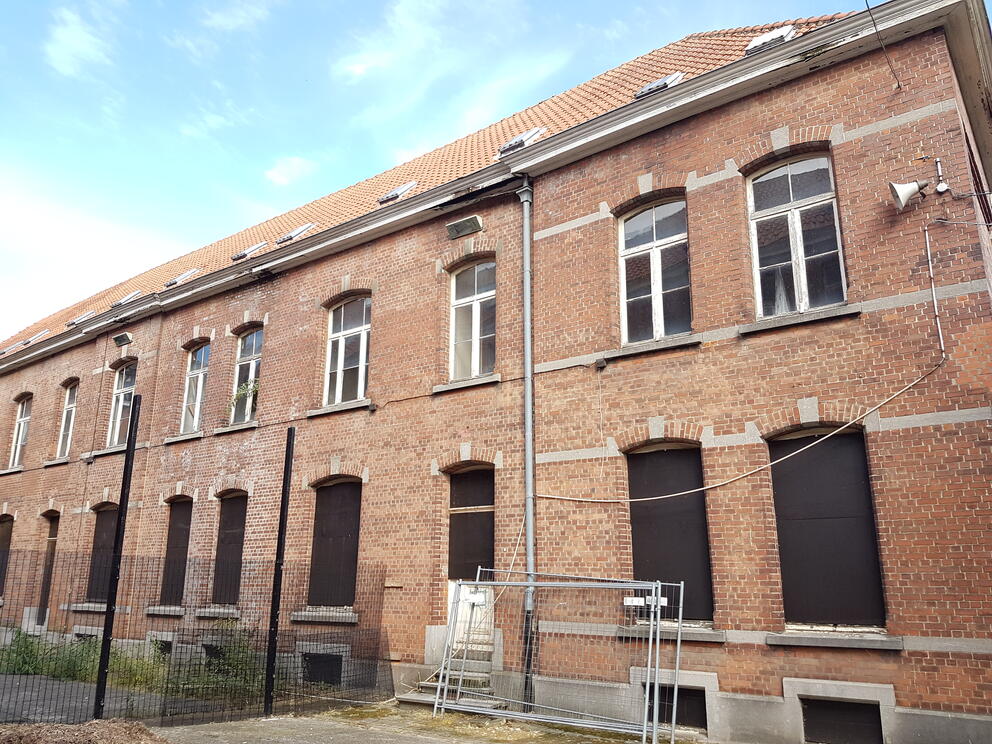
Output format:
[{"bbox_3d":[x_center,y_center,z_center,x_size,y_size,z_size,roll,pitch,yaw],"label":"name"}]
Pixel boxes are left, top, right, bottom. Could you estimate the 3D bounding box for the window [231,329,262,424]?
[{"bbox_3d":[-5.986,0.005,17.940,1.060,2.406,0.200,-11,-19,34],"label":"window"}]

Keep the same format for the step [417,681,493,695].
[{"bbox_3d":[-0.508,4.709,11.048,1.335,0.103,0.340,-11,-19,35],"label":"step"}]

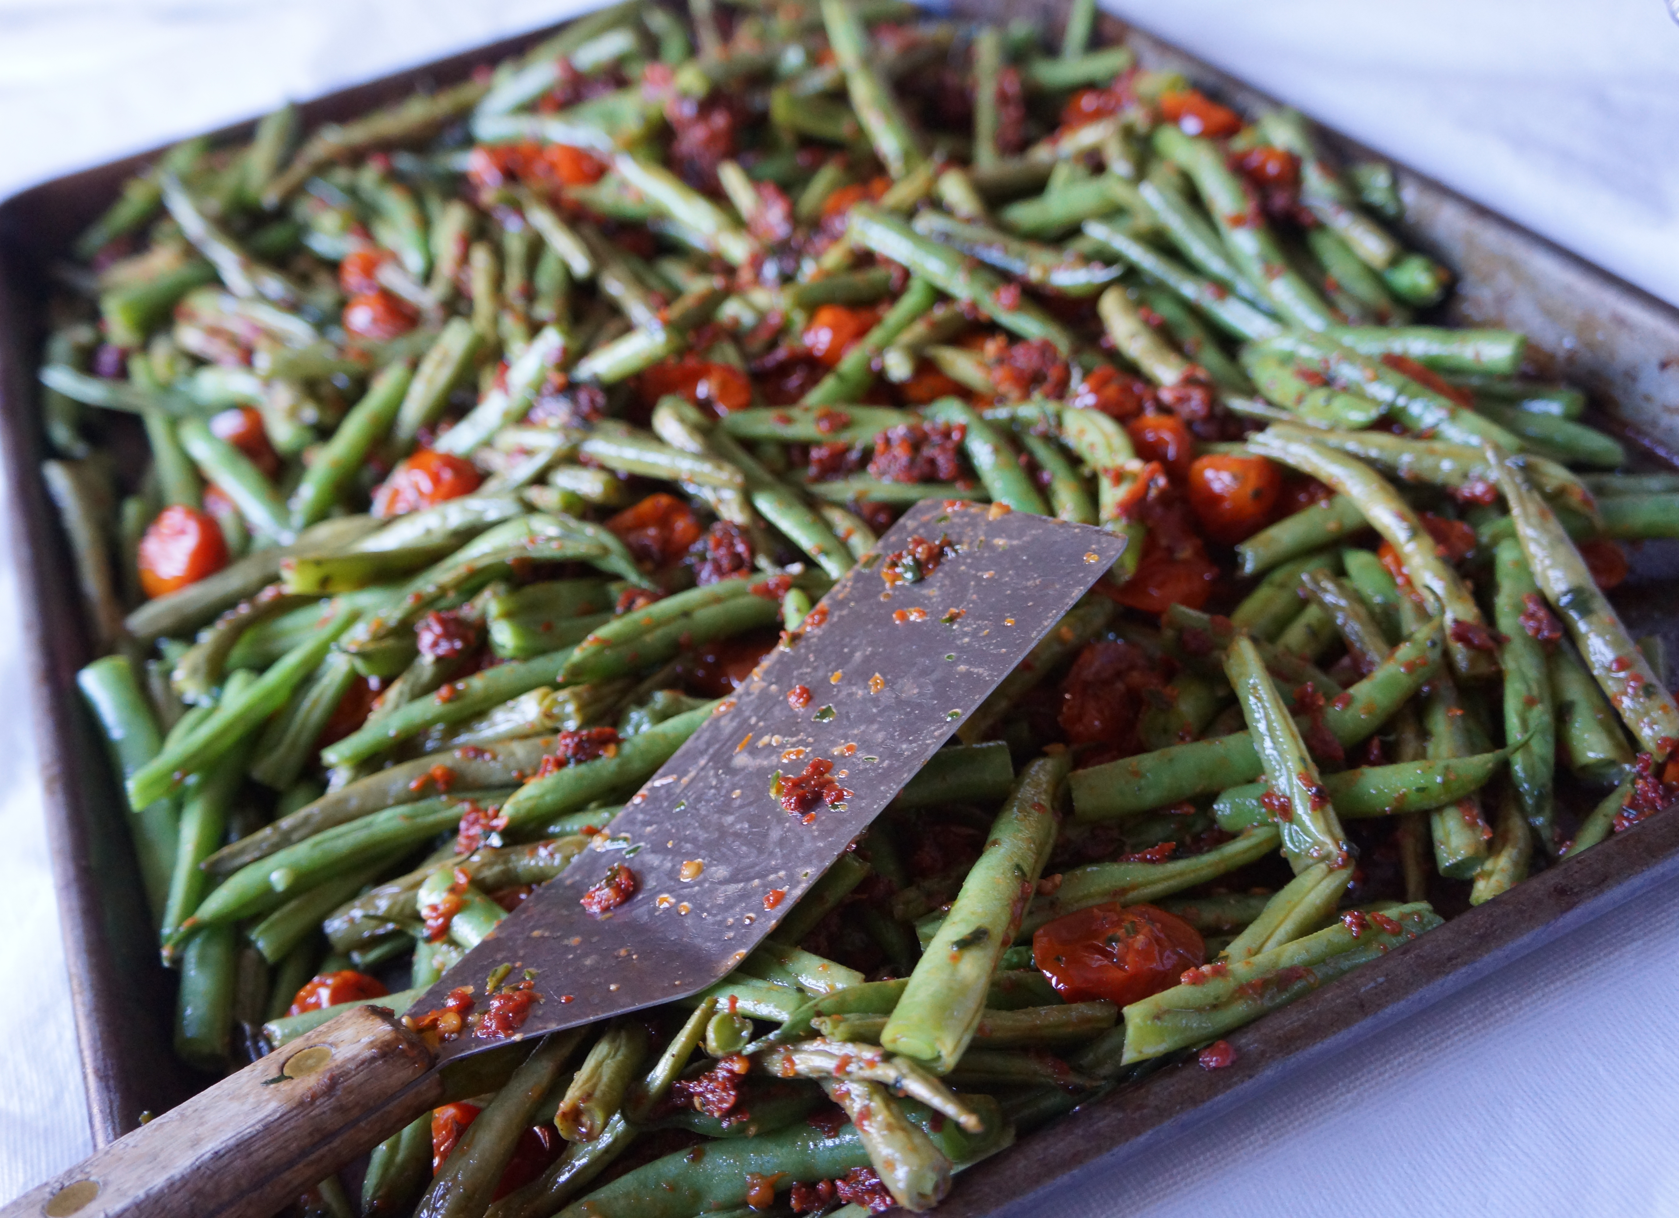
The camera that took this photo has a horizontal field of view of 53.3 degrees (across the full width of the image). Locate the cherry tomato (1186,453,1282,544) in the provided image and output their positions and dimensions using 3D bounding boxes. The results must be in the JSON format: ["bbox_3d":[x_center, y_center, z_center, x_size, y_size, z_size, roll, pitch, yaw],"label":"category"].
[{"bbox_3d":[0.077,-0.021,0.328,0.019,0.018,0.019,0,41,13],"label":"cherry tomato"}]

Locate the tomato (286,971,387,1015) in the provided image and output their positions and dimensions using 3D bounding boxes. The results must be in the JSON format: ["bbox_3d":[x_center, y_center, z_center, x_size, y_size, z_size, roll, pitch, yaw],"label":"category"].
[{"bbox_3d":[-0.083,0.068,0.277,0.019,0.015,0.018,-6,40,5],"label":"tomato"}]

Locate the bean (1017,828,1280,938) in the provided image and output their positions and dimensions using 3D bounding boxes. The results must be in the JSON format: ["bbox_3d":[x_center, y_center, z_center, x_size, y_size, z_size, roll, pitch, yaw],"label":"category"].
[{"bbox_3d":[0.049,0.044,0.269,0.051,0.007,0.008,-18,40,-8],"label":"bean"}]

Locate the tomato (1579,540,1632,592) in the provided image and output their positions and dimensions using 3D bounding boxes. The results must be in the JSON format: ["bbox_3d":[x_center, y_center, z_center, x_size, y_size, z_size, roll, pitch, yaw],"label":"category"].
[{"bbox_3d":[0.145,-0.010,0.320,0.015,0.012,0.015,12,44,24],"label":"tomato"}]

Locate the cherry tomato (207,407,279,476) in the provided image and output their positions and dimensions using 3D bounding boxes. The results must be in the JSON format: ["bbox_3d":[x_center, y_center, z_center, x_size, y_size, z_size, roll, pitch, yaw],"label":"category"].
[{"bbox_3d":[-0.144,-0.040,0.405,0.019,0.018,0.019,-25,42,-16],"label":"cherry tomato"}]

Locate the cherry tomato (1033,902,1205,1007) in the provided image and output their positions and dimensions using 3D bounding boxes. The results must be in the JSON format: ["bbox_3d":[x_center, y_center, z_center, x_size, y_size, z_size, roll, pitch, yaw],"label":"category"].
[{"bbox_3d":[0.043,0.054,0.260,0.026,0.013,0.019,-6,40,5],"label":"cherry tomato"}]

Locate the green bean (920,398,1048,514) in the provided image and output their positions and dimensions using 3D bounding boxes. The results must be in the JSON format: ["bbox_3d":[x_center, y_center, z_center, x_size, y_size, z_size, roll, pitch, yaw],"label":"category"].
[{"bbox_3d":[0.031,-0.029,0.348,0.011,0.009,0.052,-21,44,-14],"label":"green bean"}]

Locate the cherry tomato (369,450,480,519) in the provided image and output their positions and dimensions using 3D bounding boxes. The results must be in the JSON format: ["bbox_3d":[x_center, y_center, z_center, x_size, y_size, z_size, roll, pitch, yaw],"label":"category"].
[{"bbox_3d":[-0.092,-0.028,0.375,0.025,0.017,0.019,-14,40,-3],"label":"cherry tomato"}]

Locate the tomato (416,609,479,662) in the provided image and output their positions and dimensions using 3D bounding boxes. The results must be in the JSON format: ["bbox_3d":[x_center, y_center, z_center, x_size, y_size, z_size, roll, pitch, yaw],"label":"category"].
[{"bbox_3d":[-0.081,0.006,0.342,0.013,0.008,0.011,-6,40,5],"label":"tomato"}]

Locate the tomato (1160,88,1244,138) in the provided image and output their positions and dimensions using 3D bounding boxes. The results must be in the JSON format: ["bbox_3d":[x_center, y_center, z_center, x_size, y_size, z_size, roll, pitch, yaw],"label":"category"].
[{"bbox_3d":[0.099,-0.135,0.458,0.018,0.014,0.024,-30,43,-21],"label":"tomato"}]

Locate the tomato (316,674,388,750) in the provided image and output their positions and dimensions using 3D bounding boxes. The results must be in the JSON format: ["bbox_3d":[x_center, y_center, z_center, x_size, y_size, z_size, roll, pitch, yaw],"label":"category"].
[{"bbox_3d":[-0.095,0.020,0.328,0.018,0.015,0.017,-23,42,-16],"label":"tomato"}]

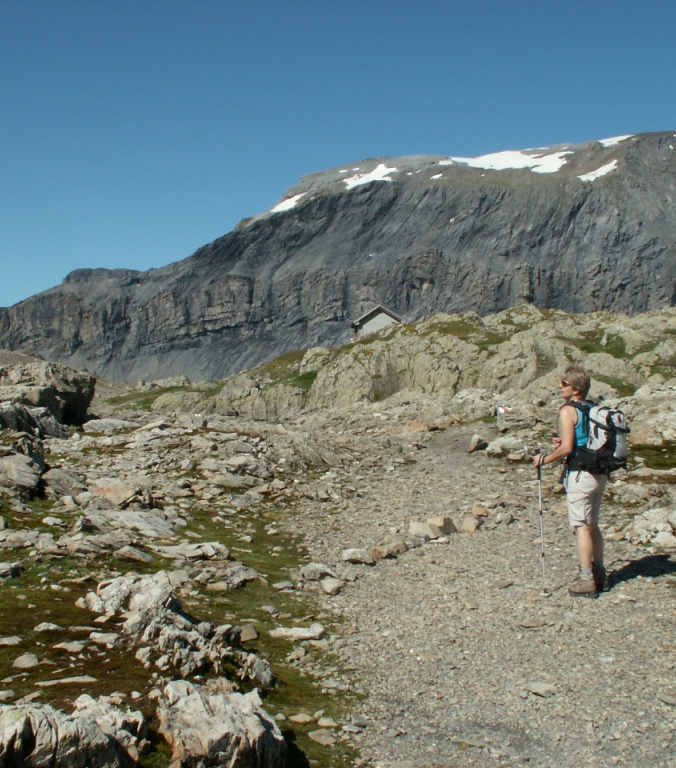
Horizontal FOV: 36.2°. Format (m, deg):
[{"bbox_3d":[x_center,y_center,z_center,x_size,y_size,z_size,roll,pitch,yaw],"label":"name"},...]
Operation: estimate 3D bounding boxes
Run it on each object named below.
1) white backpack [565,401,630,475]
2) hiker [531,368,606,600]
[{"bbox_3d":[1.874,0.385,7.450,0.360,0.540,0.330,0,0,-45],"label":"white backpack"},{"bbox_3d":[1.707,0.701,7.600,0.480,1.690,0.520,0,0,-45],"label":"hiker"}]

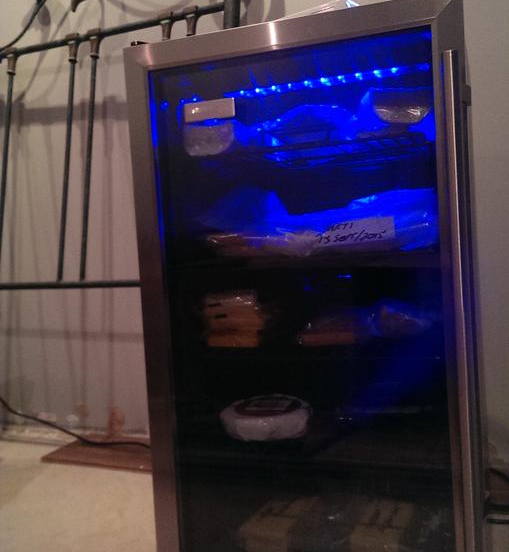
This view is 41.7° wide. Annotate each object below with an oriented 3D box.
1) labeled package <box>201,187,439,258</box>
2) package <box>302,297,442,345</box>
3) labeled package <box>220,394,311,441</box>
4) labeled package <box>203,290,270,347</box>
[{"bbox_3d":[0.099,-0.072,0.972,0.330,0.086,0.150,-2,3,22],"label":"labeled package"},{"bbox_3d":[0.167,0.068,0.956,0.180,0.052,0.110,-2,3,22],"label":"package"},{"bbox_3d":[0.018,0.215,1.026,0.138,0.036,0.138,-3,3,0],"label":"labeled package"},{"bbox_3d":[-0.011,0.062,1.021,0.090,0.078,0.100,-2,3,22],"label":"labeled package"}]

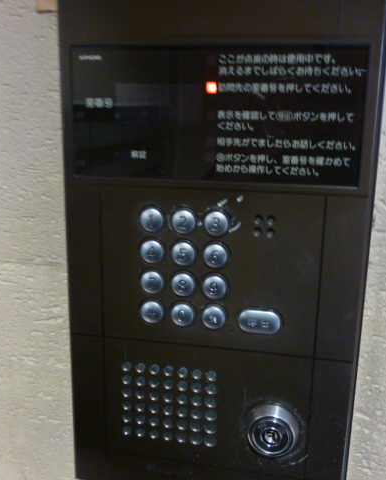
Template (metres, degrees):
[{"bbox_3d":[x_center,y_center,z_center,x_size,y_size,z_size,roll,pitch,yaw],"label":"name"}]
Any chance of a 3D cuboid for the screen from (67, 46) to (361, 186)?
[{"bbox_3d":[0.012,-0.078,0.327,0.183,0.083,0.012,3,13,10],"label":"screen"}]

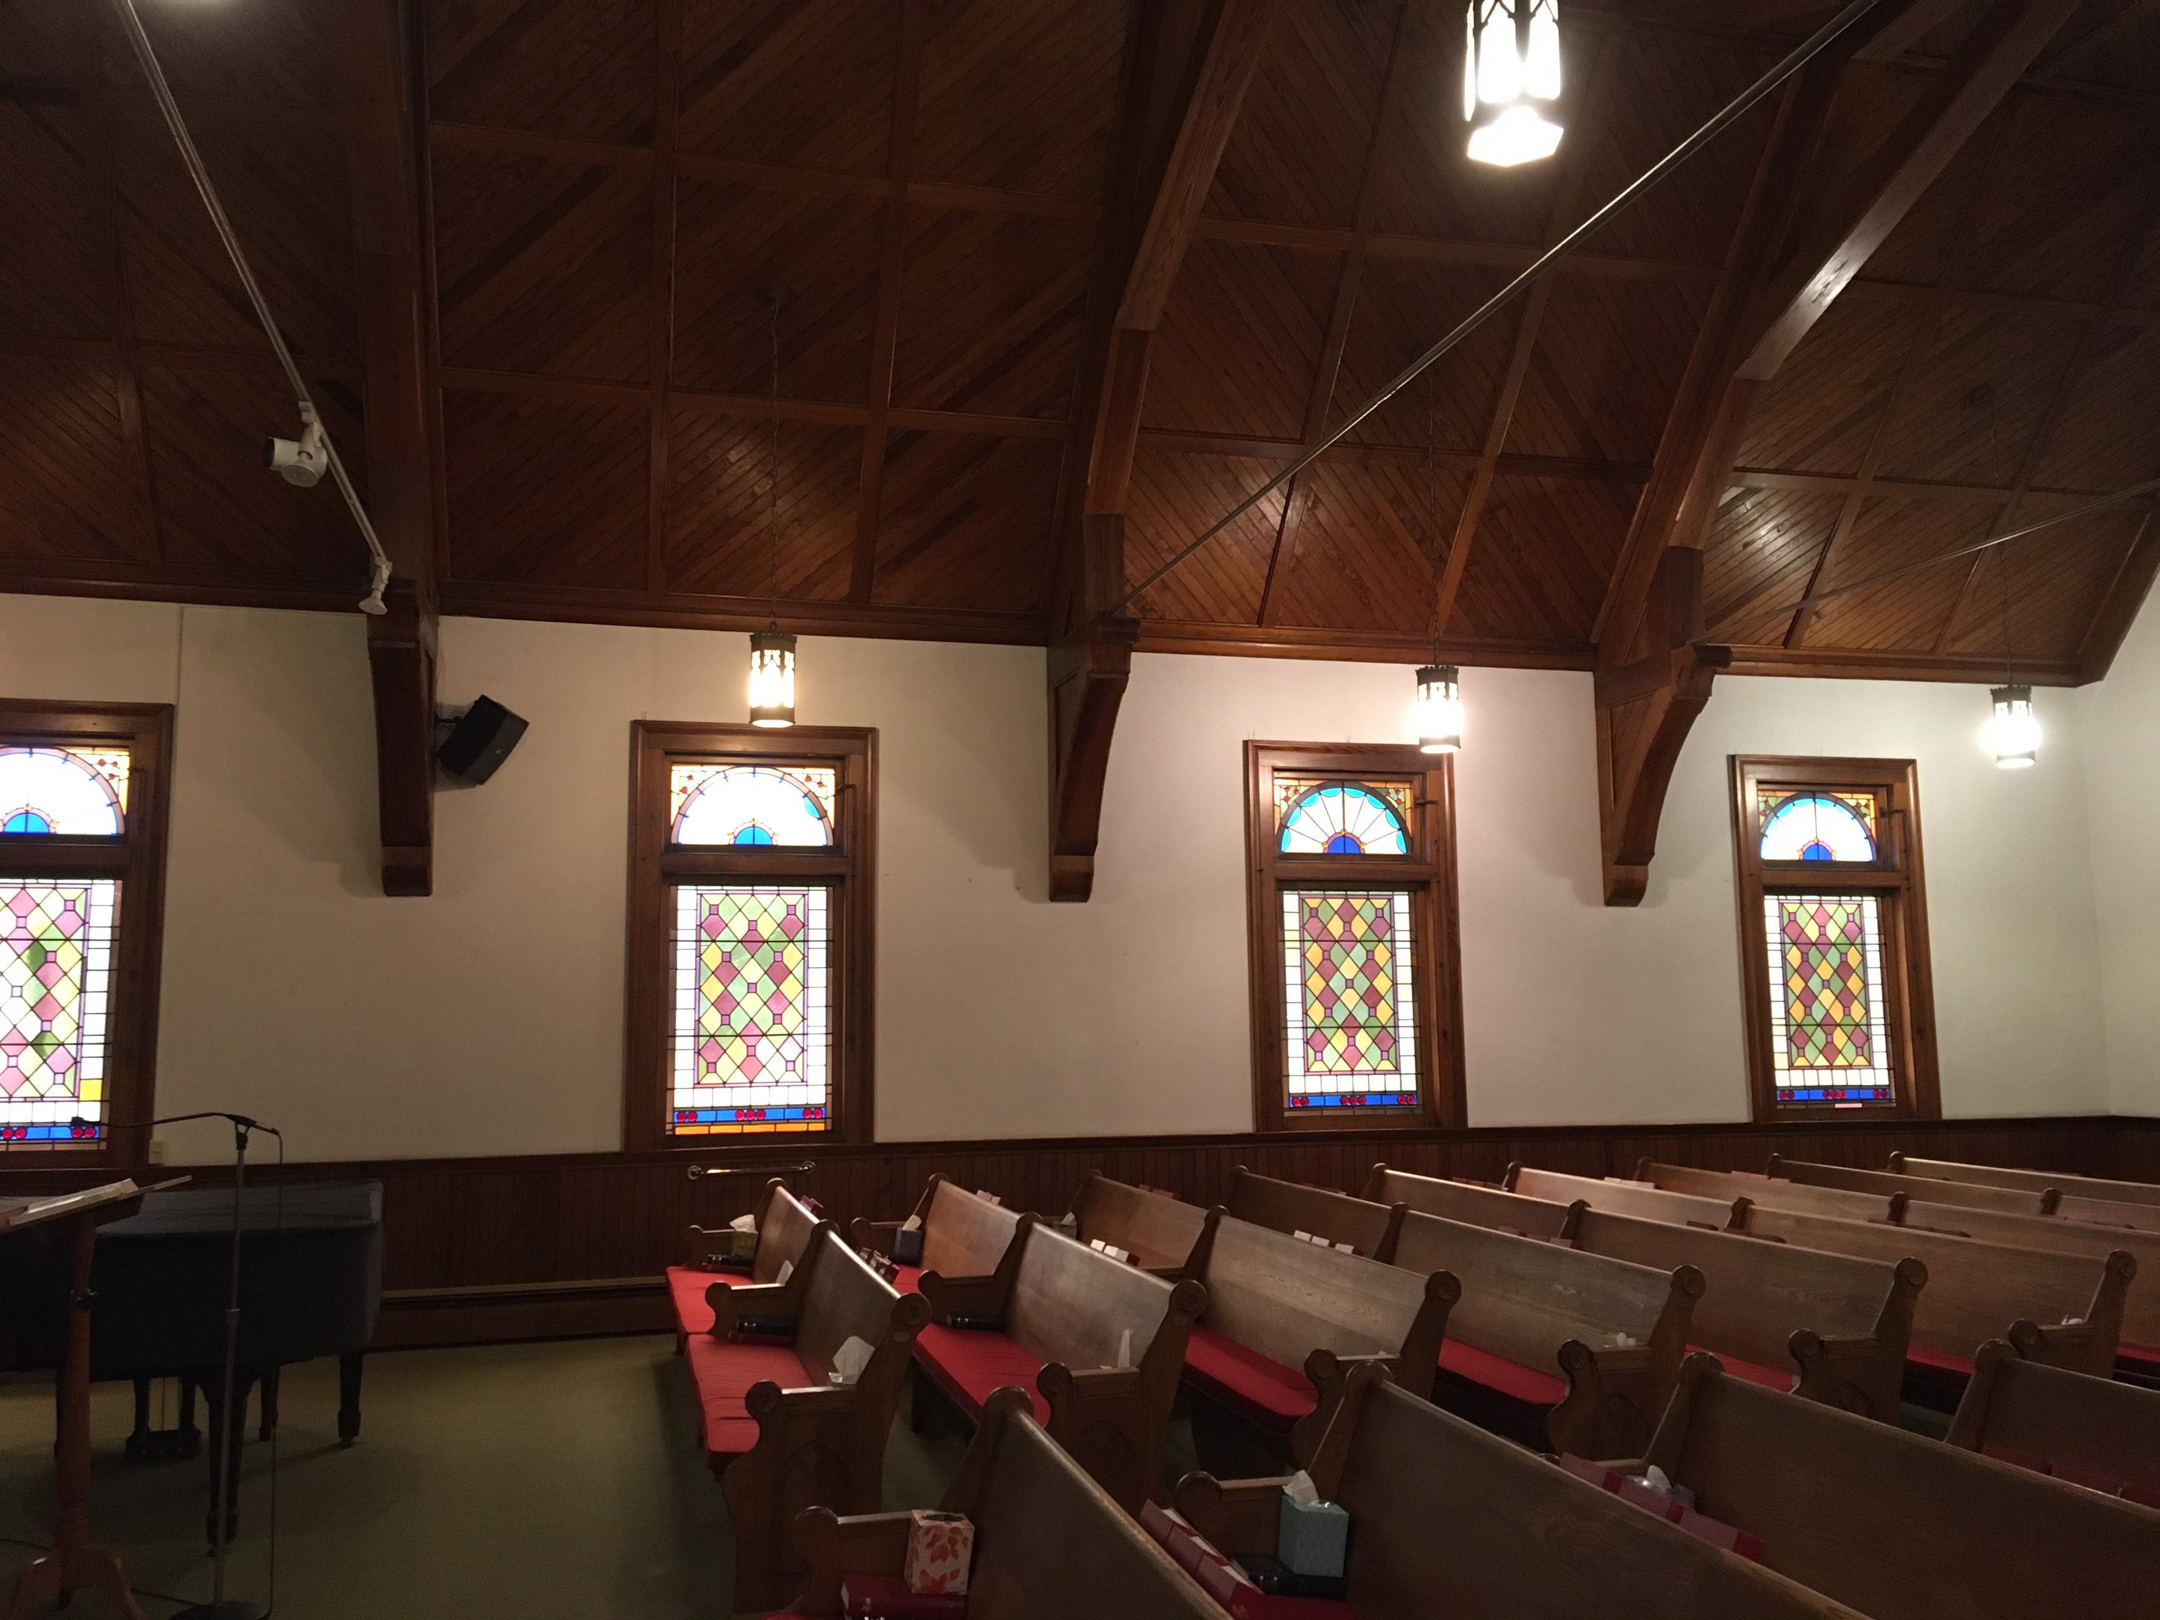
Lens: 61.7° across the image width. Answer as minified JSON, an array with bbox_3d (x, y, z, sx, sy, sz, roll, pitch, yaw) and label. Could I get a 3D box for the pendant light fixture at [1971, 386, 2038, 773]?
[{"bbox_3d":[5.449,-1.378,10.729,0.223,2.292,0.223,1,-7,-13],"label":"pendant light fixture"}]

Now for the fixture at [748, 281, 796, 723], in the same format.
[{"bbox_3d":[-1.539,-1.531,9.099,0.223,2.292,0.223,1,-7,-13],"label":"fixture"}]

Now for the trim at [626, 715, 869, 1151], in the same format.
[{"bbox_3d":[-1.814,0.683,10.087,1.349,2.333,0.158,1,-7,-13],"label":"trim"}]

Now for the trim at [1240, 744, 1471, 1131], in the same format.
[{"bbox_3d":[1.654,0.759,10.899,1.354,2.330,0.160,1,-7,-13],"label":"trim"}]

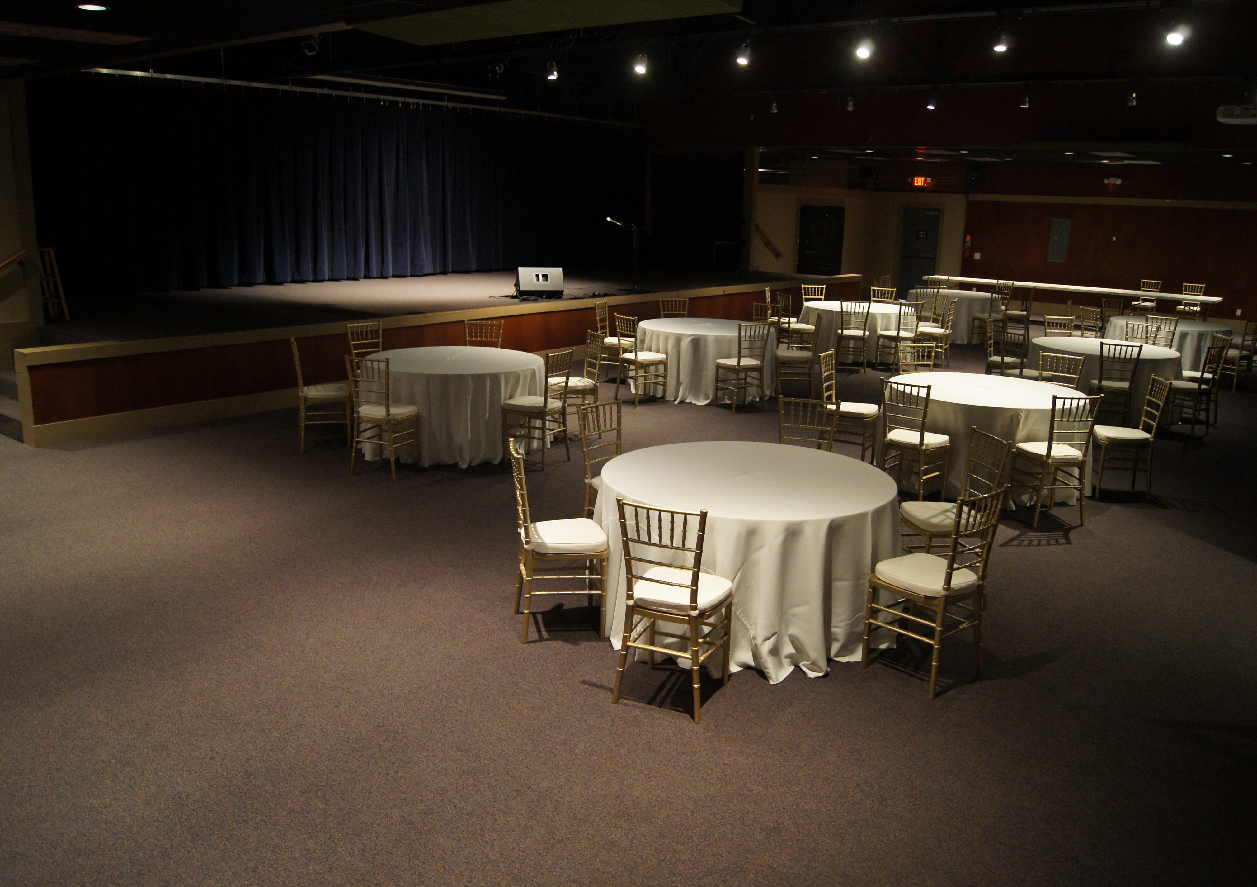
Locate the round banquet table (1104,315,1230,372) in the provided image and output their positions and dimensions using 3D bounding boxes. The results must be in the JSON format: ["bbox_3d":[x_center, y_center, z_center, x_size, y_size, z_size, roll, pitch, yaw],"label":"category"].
[{"bbox_3d":[7.206,-1.226,13.292,1.610,0.765,1.610,9,15,28],"label":"round banquet table"}]

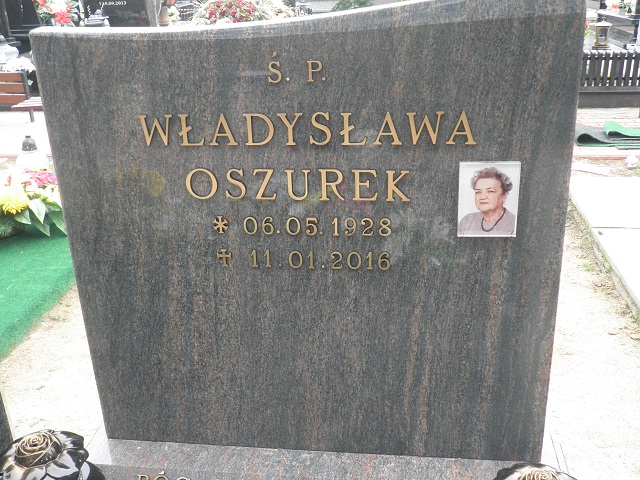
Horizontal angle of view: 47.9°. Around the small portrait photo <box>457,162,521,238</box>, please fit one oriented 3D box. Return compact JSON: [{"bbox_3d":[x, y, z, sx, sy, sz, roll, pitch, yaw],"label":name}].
[{"bbox_3d":[0.260,-0.060,1.112,0.090,0.120,0.009,1,23,8],"label":"small portrait photo"}]

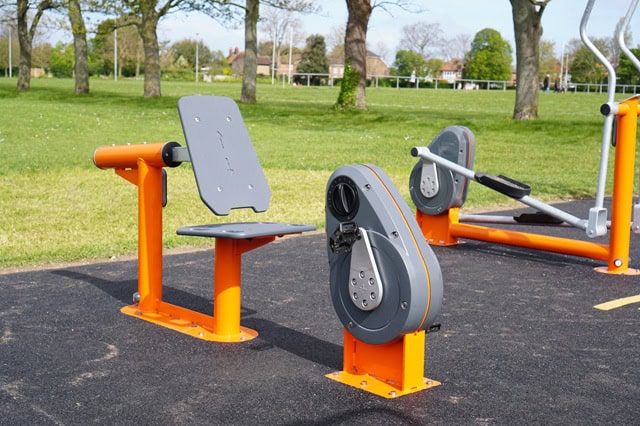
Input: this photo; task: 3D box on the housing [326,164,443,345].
[{"bbox_3d":[0.224,0.147,3.295,0.218,0.627,0.476,-6,12,-42],"label":"housing"}]

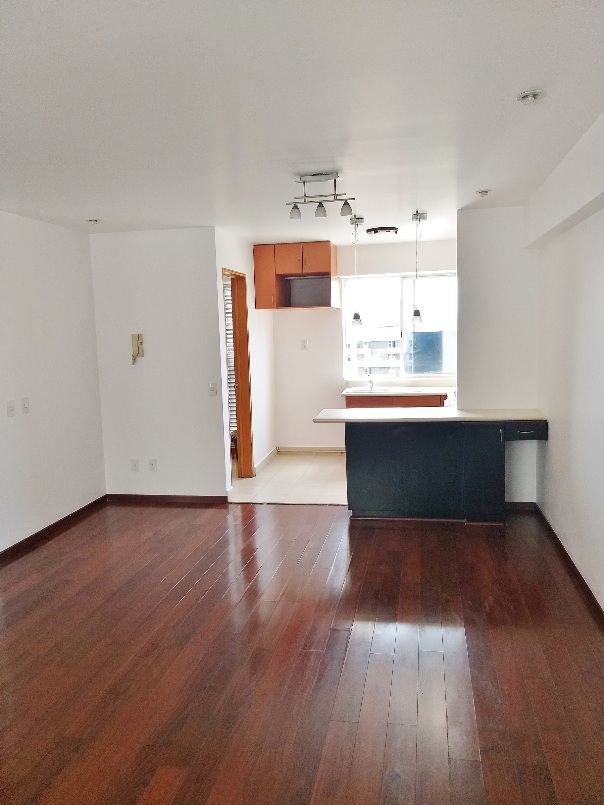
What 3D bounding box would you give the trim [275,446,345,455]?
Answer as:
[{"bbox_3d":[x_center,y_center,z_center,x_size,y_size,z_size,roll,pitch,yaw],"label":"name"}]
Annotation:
[{"bbox_3d":[0.119,0.599,7.343,0.870,0.102,0.026,0,7,12],"label":"trim"}]

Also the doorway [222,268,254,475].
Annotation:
[{"bbox_3d":[-0.693,-0.208,5.934,0.165,2.097,0.755,0,7,12],"label":"doorway"}]

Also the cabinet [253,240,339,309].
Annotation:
[{"bbox_3d":[-0.034,-1.393,6.773,0.829,0.690,0.662,0,7,12],"label":"cabinet"}]

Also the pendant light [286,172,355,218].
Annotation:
[{"bbox_3d":[0.116,-1.244,3.658,0.413,0.246,0.139,0,7,12],"label":"pendant light"}]

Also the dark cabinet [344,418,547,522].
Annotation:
[{"bbox_3d":[1.148,0.511,4.928,1.517,0.804,0.562,0,7,12],"label":"dark cabinet"}]

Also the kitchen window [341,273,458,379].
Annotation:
[{"bbox_3d":[1.149,-0.883,6.986,1.358,1.178,0.092,0,7,12],"label":"kitchen window"}]

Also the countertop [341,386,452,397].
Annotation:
[{"bbox_3d":[1.049,-0.115,6.757,1.147,0.040,0.647,0,7,12],"label":"countertop"}]

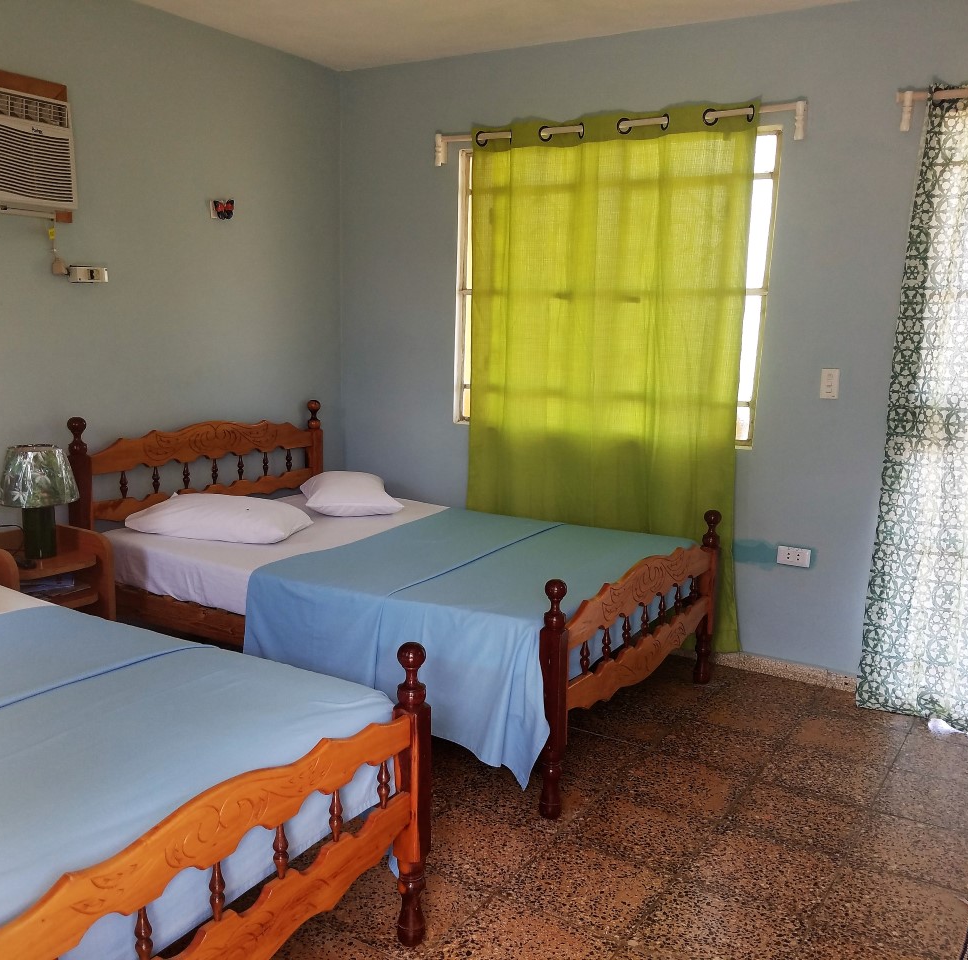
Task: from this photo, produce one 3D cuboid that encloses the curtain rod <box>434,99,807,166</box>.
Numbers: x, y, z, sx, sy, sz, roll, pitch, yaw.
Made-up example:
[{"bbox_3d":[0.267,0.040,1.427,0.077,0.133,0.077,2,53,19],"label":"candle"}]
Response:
[{"bbox_3d":[0.504,-1.463,4.109,1.711,0.141,0.068,7,11,31],"label":"curtain rod"}]

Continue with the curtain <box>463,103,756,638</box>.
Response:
[{"bbox_3d":[0.507,-0.452,4.239,1.399,2.236,0.094,7,11,31],"label":"curtain"}]

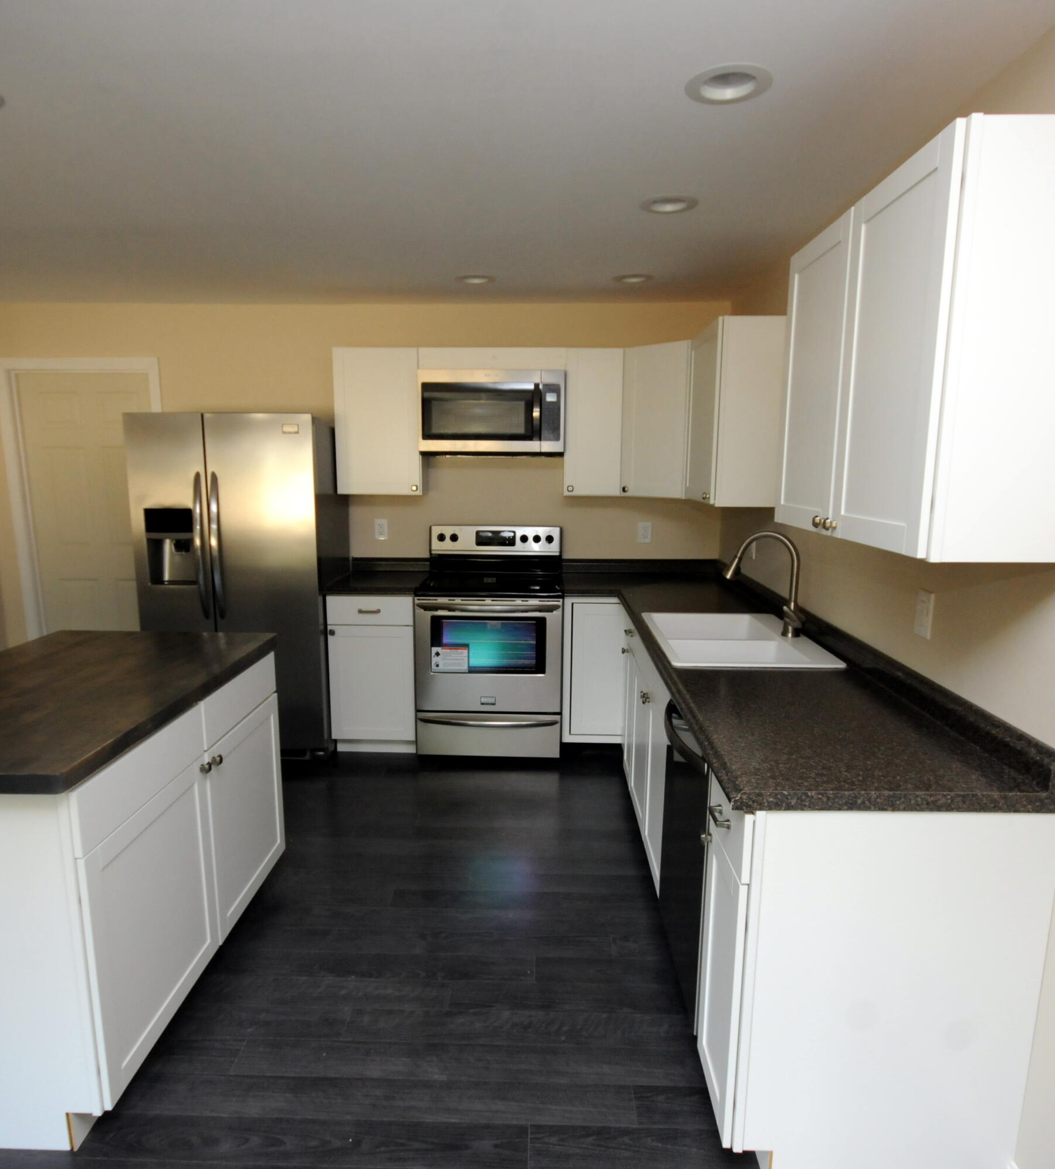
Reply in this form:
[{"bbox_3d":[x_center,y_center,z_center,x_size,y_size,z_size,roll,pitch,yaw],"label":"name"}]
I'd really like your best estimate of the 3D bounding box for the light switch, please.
[{"bbox_3d":[1.065,0.081,1.961,0.008,0.118,0.073,0,9,2],"label":"light switch"}]

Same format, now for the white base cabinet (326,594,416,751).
[{"bbox_3d":[-0.794,0.442,4.110,0.456,0.876,0.635,0,10,1],"label":"white base cabinet"}]

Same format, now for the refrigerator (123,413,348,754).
[{"bbox_3d":[-1.485,0.003,3.975,0.910,1.767,0.730,0,9,2],"label":"refrigerator"}]

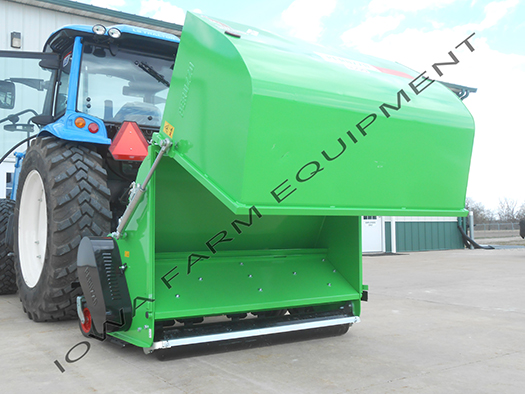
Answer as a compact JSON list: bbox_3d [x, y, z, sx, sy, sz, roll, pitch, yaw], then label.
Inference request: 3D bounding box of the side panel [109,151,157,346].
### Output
[{"bbox_3d":[-0.972,0.349,4.068,0.060,1.310,0.920,2,-3,-34],"label":"side panel"}]

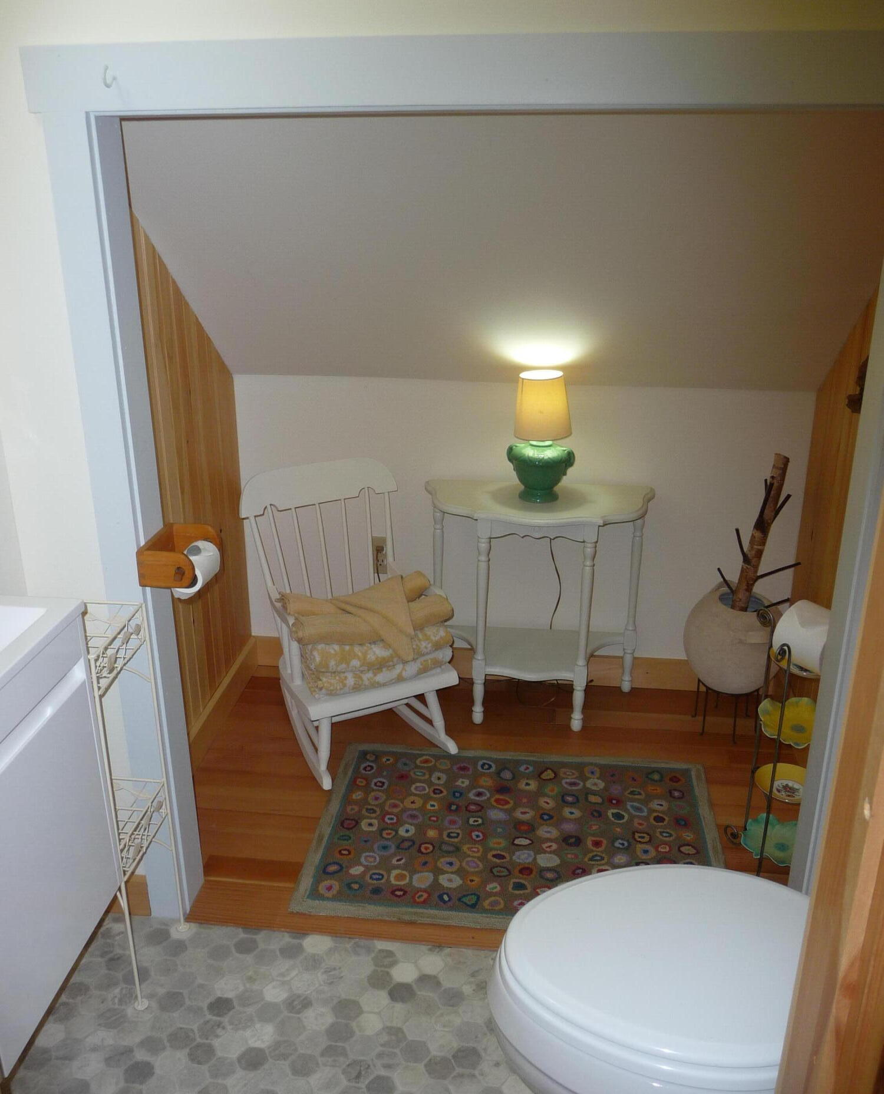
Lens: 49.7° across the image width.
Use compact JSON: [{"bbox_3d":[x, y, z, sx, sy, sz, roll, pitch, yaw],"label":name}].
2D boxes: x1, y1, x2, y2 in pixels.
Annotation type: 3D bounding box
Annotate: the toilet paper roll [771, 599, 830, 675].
[{"bbox_3d":[0.756,0.181,1.942,0.118,0.118,0.103,-15,28,-35],"label":"toilet paper roll"}]

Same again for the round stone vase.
[{"bbox_3d":[0.796,0.268,2.618,0.262,0.278,0.262,3,20,7],"label":"round stone vase"}]

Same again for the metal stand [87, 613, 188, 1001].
[{"bbox_3d":[-0.646,0.465,1.741,0.245,0.716,0.228,3,20,7],"label":"metal stand"}]

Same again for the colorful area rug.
[{"bbox_3d":[0.179,0.662,2.244,0.935,0.010,0.667,2,20,6],"label":"colorful area rug"}]

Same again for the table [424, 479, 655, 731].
[{"bbox_3d":[0.258,0.171,2.691,0.645,0.628,0.335,3,20,7],"label":"table"}]

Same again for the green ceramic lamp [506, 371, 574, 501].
[{"bbox_3d":[0.265,-0.292,2.547,0.184,0.336,0.152,3,20,7],"label":"green ceramic lamp"}]

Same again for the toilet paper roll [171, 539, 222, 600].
[{"bbox_3d":[-0.455,0.039,1.742,0.080,0.080,0.102,3,20,7],"label":"toilet paper roll"}]

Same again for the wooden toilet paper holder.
[{"bbox_3d":[-0.476,0.018,1.739,0.105,0.074,0.137,3,20,7],"label":"wooden toilet paper holder"}]

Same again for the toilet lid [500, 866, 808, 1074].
[{"bbox_3d":[0.320,0.565,1.320,0.460,0.032,0.352,1,20,3],"label":"toilet lid"}]

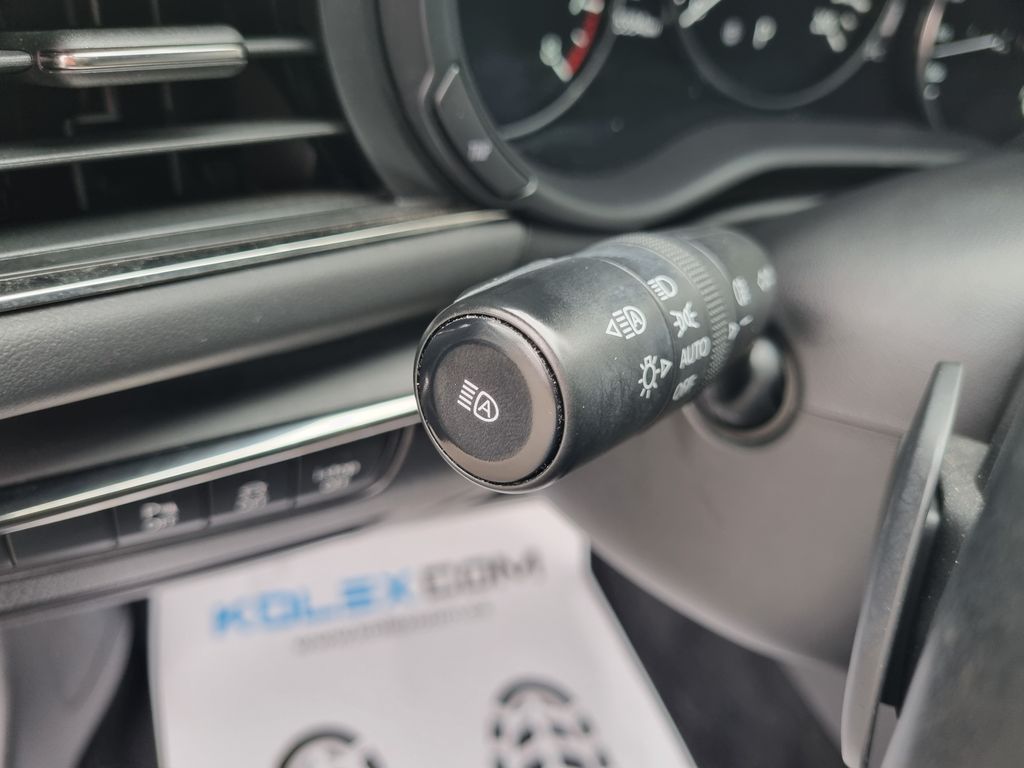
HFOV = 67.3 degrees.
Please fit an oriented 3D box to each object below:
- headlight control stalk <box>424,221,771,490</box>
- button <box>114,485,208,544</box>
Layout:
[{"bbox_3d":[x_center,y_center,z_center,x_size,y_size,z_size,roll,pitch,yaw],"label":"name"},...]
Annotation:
[{"bbox_3d":[0.020,-0.009,0.133,0.032,0.032,0.089,19,25,28],"label":"headlight control stalk"},{"bbox_3d":[-0.092,0.031,0.200,0.022,0.014,0.008,-16,35,-25],"label":"button"}]

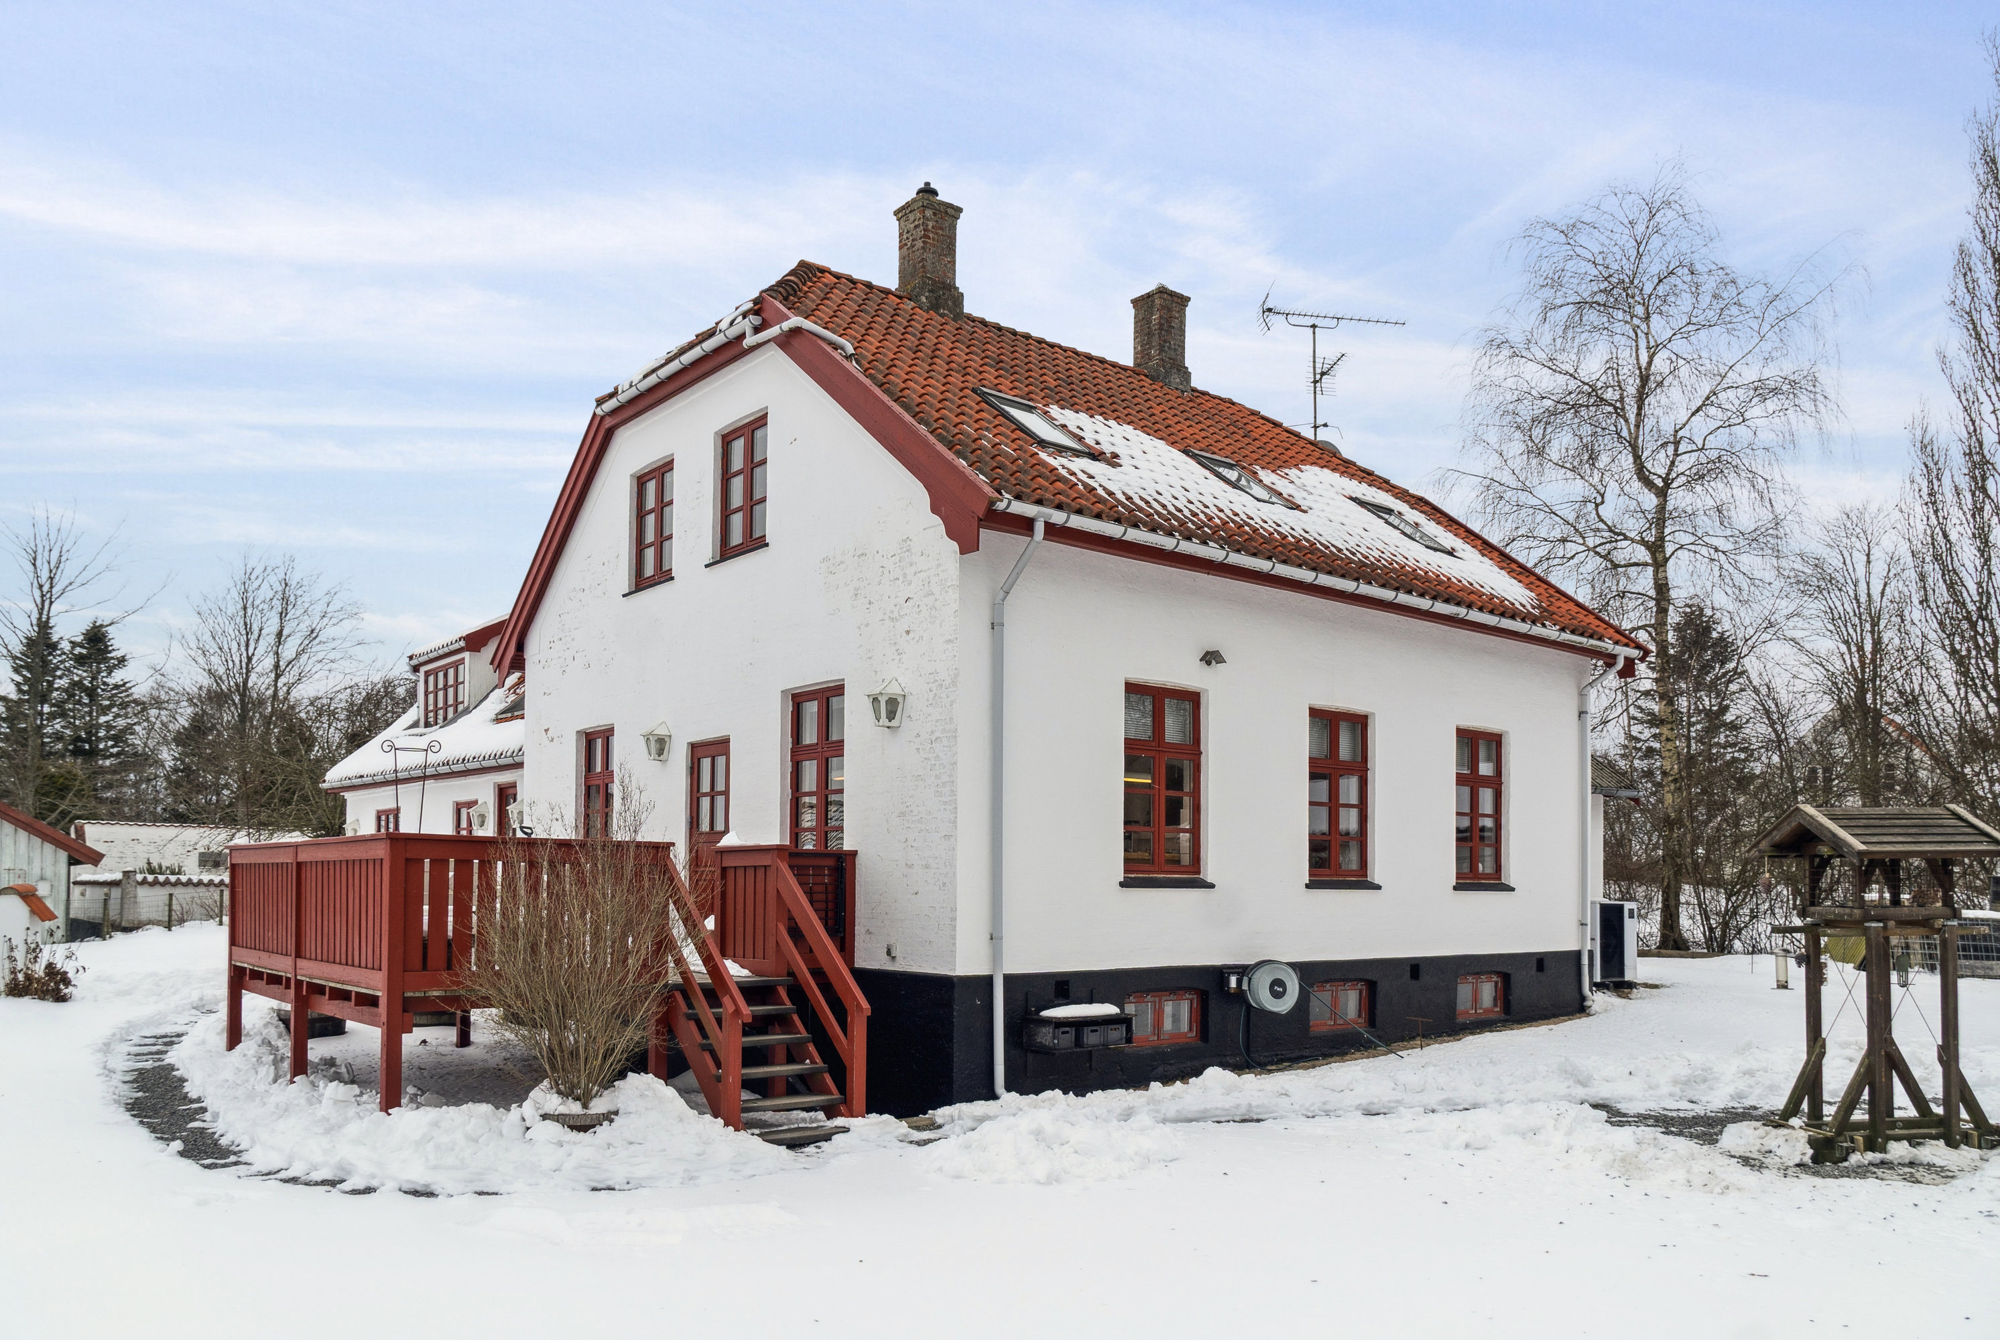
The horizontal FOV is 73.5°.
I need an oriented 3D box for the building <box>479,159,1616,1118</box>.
[{"bbox_3d":[0.625,-0.519,16.400,9.600,9.300,9.300,6,-9,-39],"label":"building"}]

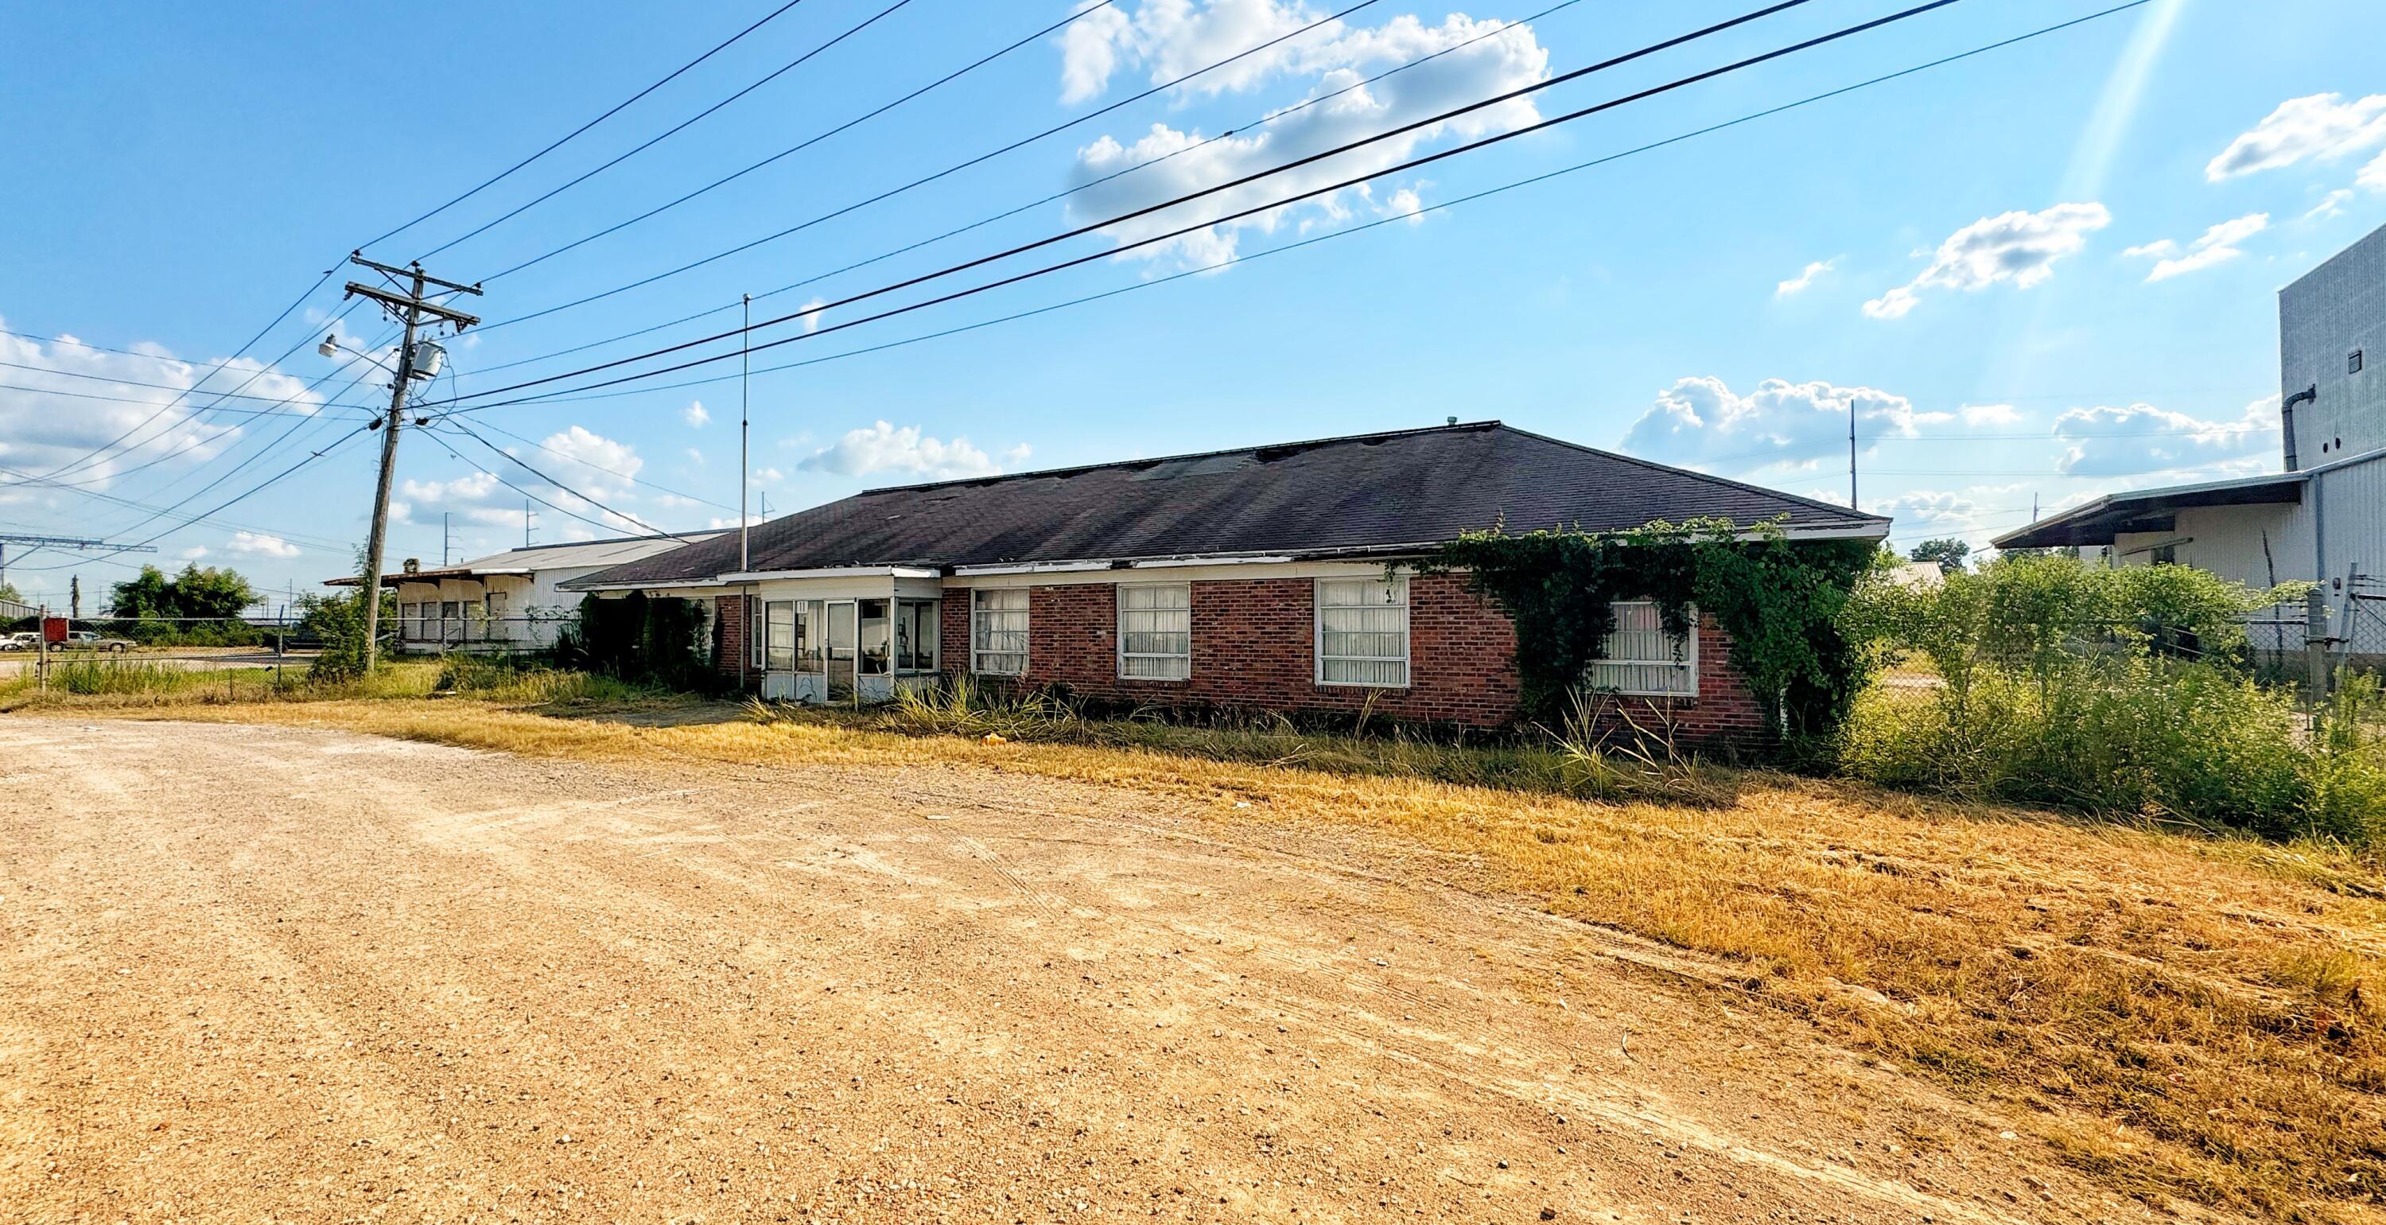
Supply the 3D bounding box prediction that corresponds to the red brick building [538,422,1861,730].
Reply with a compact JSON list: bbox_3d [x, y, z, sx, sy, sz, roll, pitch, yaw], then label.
[{"bbox_3d":[-1.785,-0.748,20.941,26.840,5.160,10.900,-1,-1,32],"label":"red brick building"}]

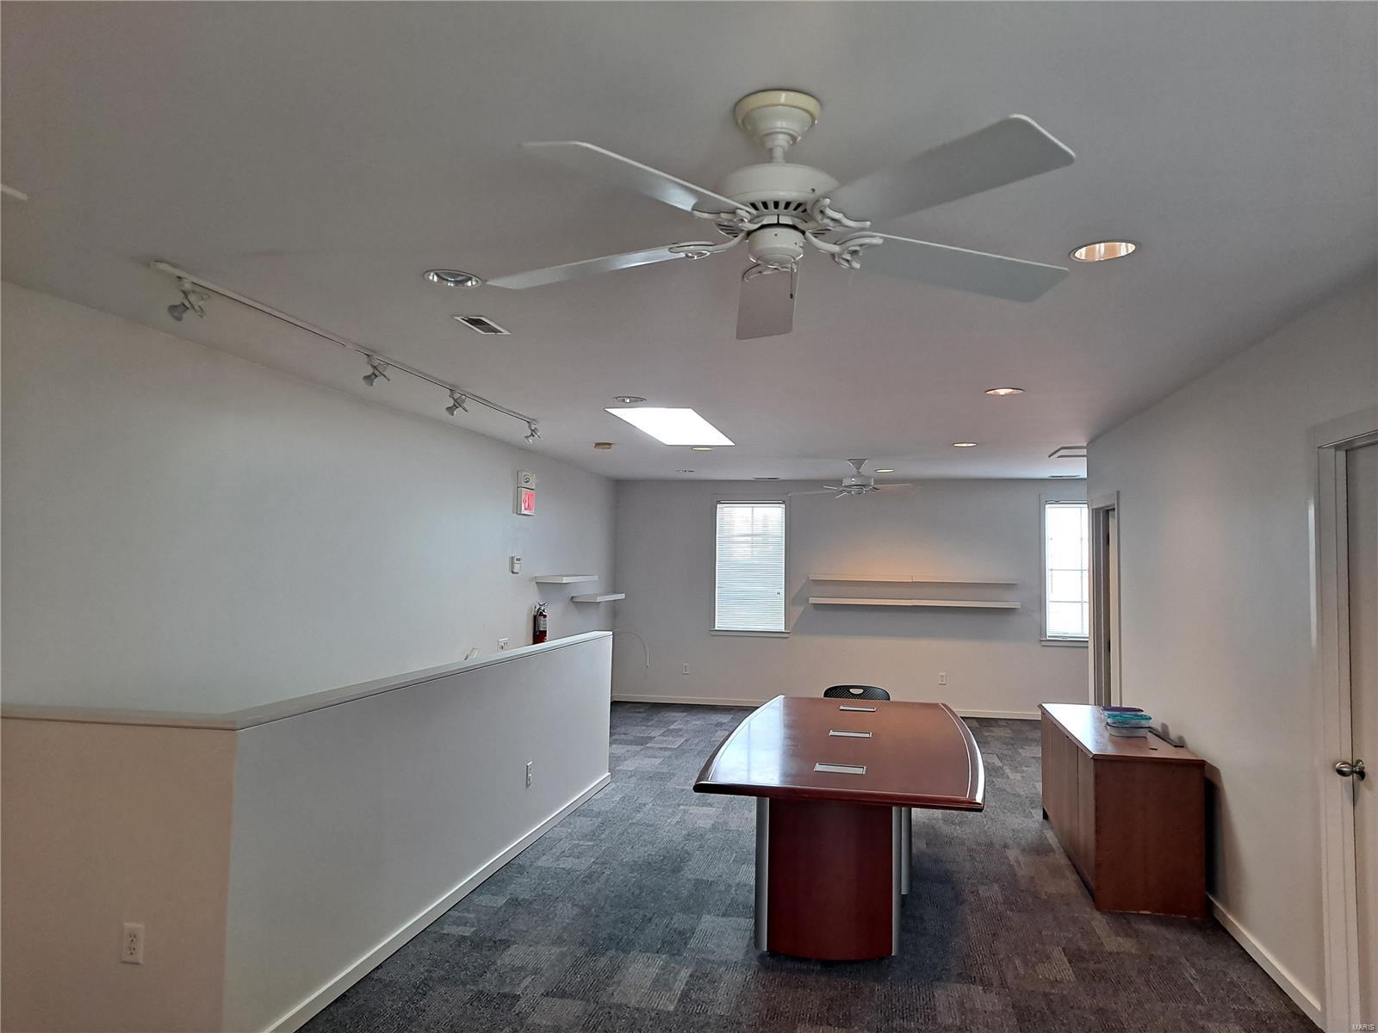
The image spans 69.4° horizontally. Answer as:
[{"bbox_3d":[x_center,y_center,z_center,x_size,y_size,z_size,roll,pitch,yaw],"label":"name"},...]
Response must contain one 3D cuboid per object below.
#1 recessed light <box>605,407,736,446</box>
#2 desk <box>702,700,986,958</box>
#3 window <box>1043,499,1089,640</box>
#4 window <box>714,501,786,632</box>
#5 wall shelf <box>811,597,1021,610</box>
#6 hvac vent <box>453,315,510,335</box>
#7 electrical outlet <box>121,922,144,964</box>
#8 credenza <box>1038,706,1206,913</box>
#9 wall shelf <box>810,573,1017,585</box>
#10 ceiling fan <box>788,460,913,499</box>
[{"bbox_3d":[-0.079,-0.629,7.108,0.550,0.100,1.950,0,-3,11],"label":"recessed light"},{"bbox_3d":[0.851,1.506,5.160,1.210,0.742,2.730,0,-3,12],"label":"desk"},{"bbox_3d":[4.216,0.590,10.636,0.810,1.480,0.100,0,-3,11],"label":"window"},{"bbox_3d":[0.708,0.563,11.313,0.810,1.480,0.100,0,-3,11],"label":"window"},{"bbox_3d":[2.422,0.946,10.782,2.200,0.050,0.260,0,-3,11],"label":"wall shelf"},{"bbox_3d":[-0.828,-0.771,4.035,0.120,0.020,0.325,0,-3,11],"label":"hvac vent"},{"bbox_3d":[-1.724,1.326,3.080,0.071,0.116,0.010,0,-3,11],"label":"electrical outlet"},{"bbox_3d":[2.349,1.553,5.580,0.509,0.735,1.793,0,-3,11],"label":"credenza"},{"bbox_3d":[2.423,0.682,10.794,2.200,0.050,0.260,0,-3,11],"label":"wall shelf"},{"bbox_3d":[1.544,-0.350,9.059,1.310,0.330,1.290,0,-3,11],"label":"ceiling fan"}]

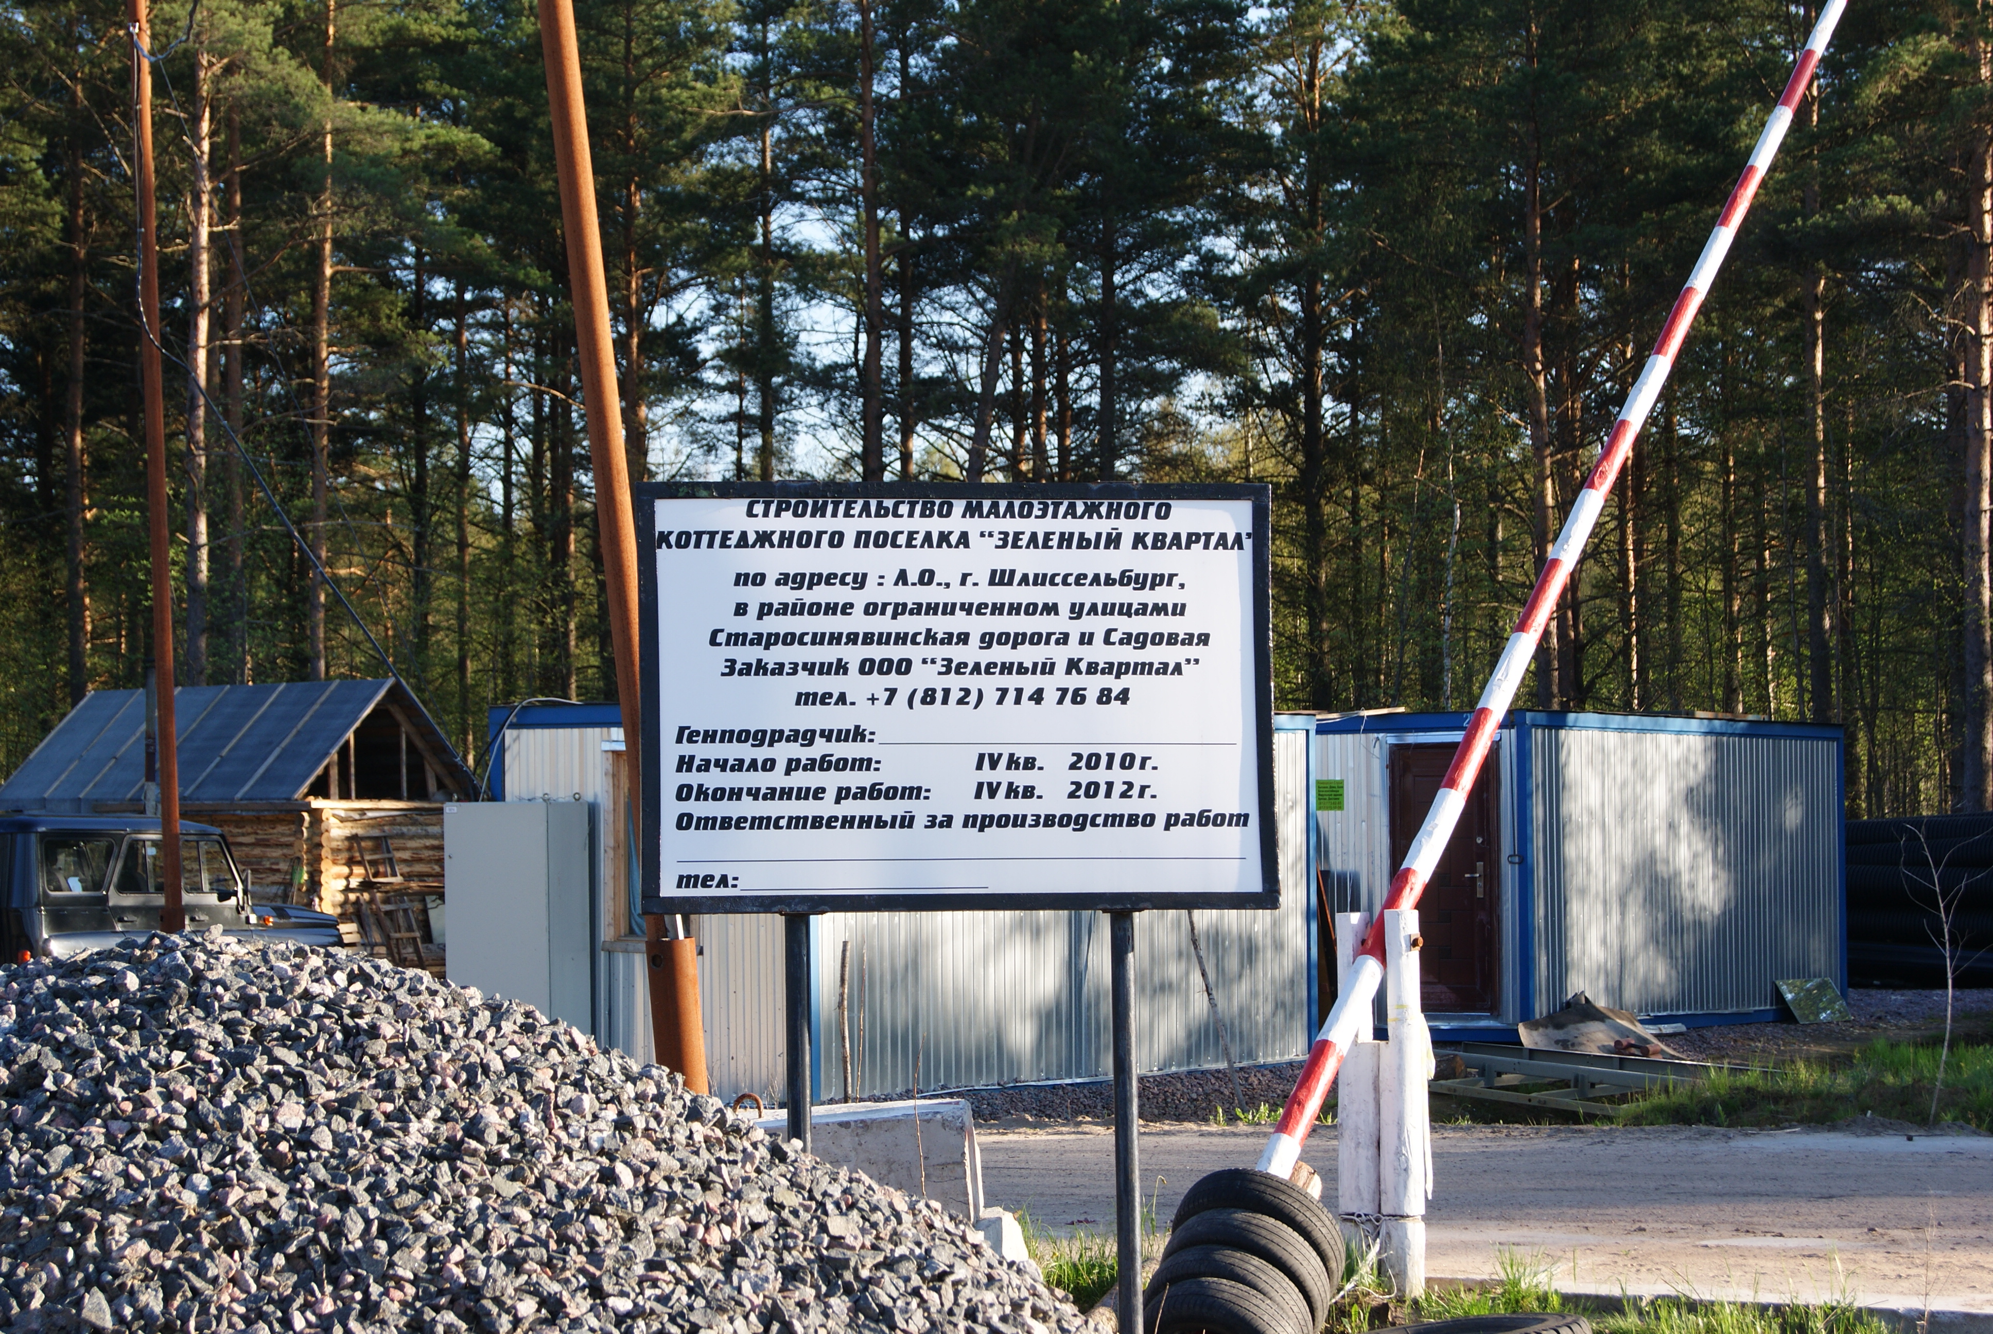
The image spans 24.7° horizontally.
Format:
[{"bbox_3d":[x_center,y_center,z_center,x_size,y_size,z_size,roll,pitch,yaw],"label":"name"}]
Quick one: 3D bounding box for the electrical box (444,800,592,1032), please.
[{"bbox_3d":[-2.918,1.752,27.626,0.810,1.850,0.395,-2,-2,34],"label":"electrical box"}]

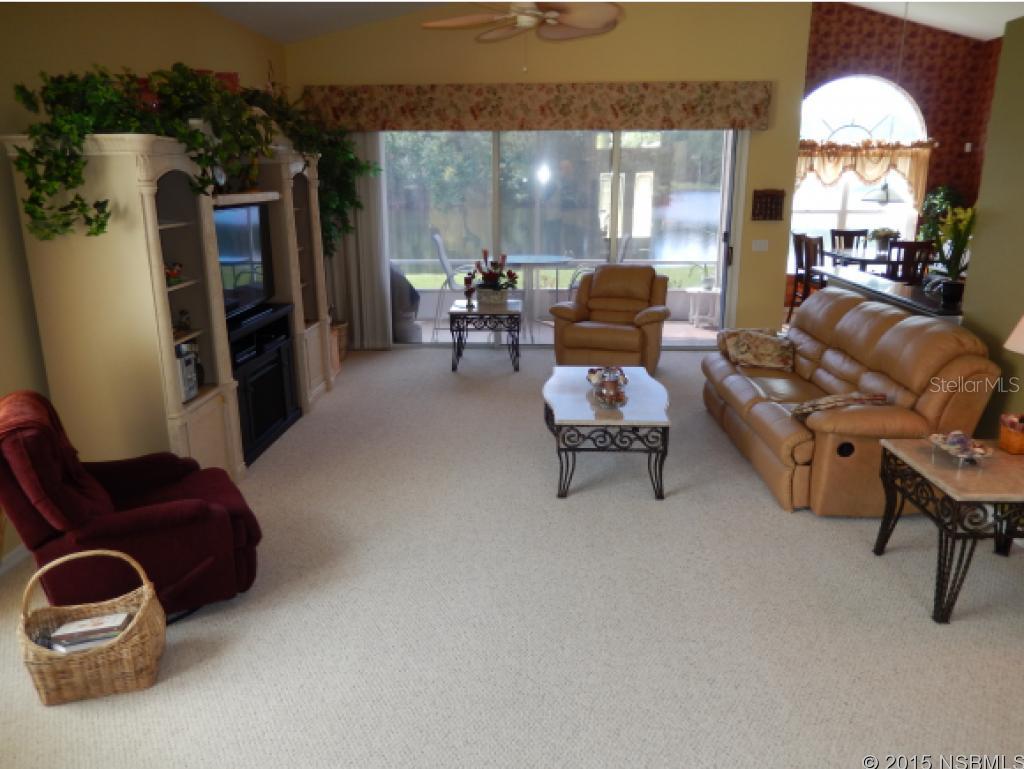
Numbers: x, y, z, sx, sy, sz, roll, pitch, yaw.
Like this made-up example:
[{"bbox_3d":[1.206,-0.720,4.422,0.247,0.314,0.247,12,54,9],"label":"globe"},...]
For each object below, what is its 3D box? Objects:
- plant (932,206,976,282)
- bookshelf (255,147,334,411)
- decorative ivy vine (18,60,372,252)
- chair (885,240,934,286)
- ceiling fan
[{"bbox_3d":[2.641,-0.830,4.416,0.250,0.480,0.230,0,14,2],"label":"plant"},{"bbox_3d":[-1.848,-0.824,5.948,0.510,1.970,0.730,0,14,2],"label":"bookshelf"},{"bbox_3d":[-1.790,-1.346,4.824,0.791,1.152,3.612,1,16,3],"label":"decorative ivy vine"},{"bbox_3d":[4.157,-1.011,8.008,0.480,1.050,0.540,1,16,3],"label":"chair"},{"bbox_3d":[0.072,-2.426,4.671,1.320,0.400,1.320,0,14,2],"label":"ceiling fan"}]

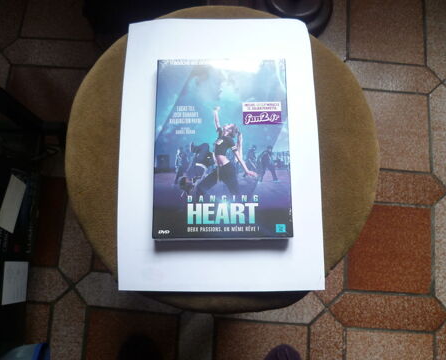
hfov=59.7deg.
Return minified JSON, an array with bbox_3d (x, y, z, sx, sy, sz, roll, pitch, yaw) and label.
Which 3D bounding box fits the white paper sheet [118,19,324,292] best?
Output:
[{"bbox_3d":[-0.001,-0.034,0.417,0.210,0.005,0.297,0,79,0],"label":"white paper sheet"}]

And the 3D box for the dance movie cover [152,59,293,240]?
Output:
[{"bbox_3d":[-0.001,-0.034,0.407,0.138,0.016,0.191,0,79,0],"label":"dance movie cover"}]

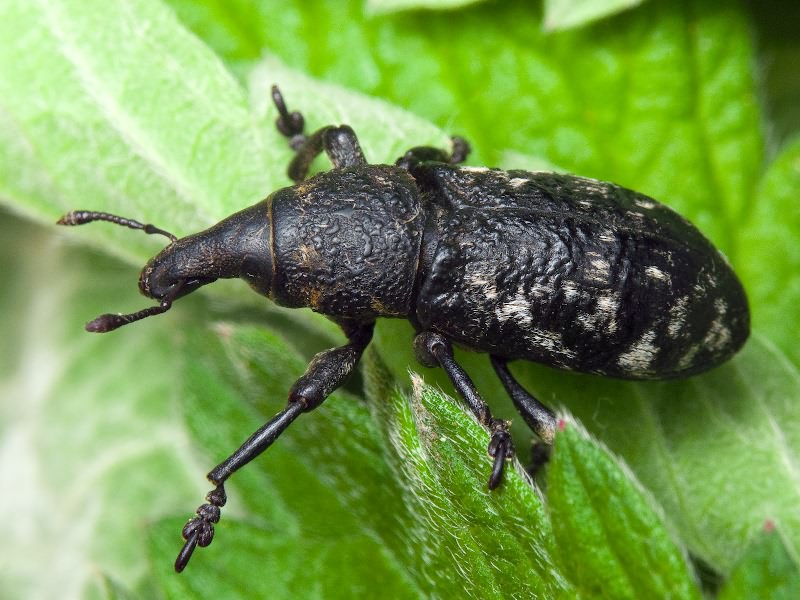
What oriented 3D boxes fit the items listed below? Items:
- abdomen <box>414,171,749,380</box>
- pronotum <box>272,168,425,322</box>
[{"bbox_3d":[0.005,-0.001,0.055,0.010,0.005,0.006,14,56,0],"label":"abdomen"},{"bbox_3d":[-0.002,-0.002,0.055,0.004,0.004,0.004,0,61,1],"label":"pronotum"}]

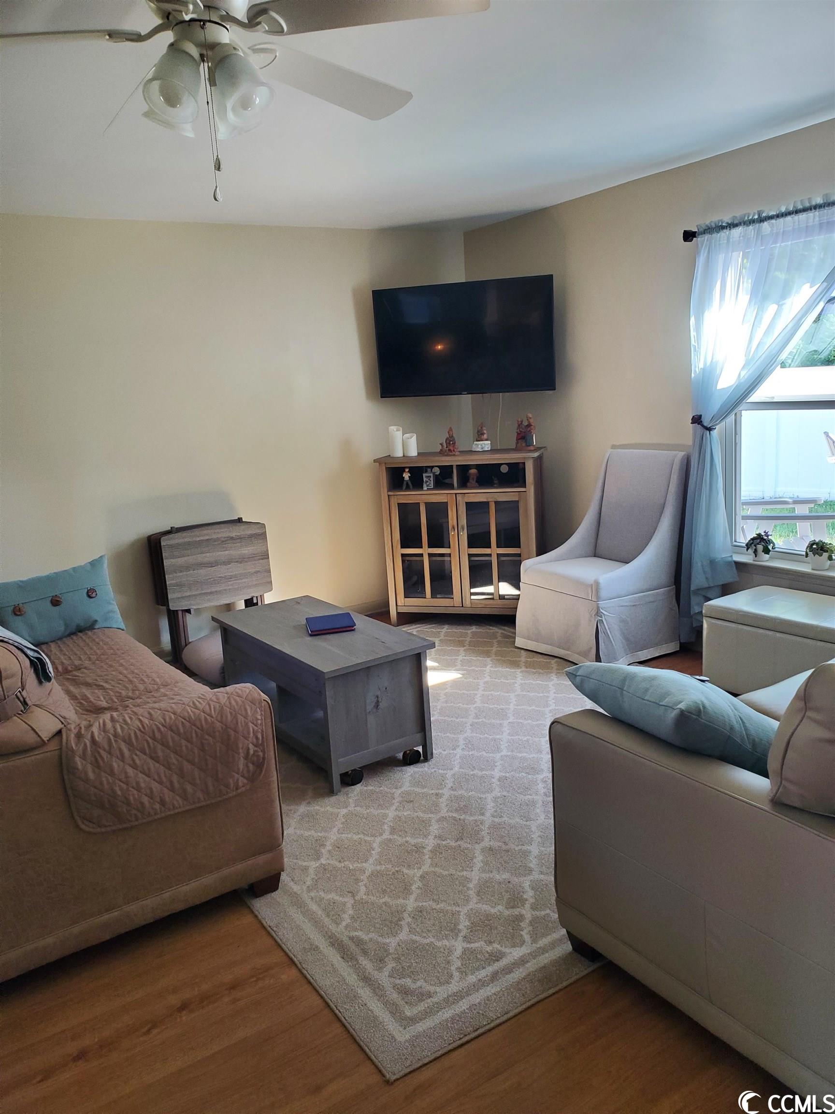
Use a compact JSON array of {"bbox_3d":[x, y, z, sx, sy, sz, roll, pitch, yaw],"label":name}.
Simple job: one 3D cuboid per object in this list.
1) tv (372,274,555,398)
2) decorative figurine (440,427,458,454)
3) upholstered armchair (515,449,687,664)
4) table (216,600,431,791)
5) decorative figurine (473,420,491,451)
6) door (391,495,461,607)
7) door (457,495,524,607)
[{"bbox_3d":[0.286,-1.326,5.103,1.110,0.648,0.070,0,16,17],"label":"tv"},{"bbox_3d":[0.200,-0.709,5.128,0.107,0.163,0.075,0,13,15],"label":"decorative figurine"},{"bbox_3d":[0.974,-0.006,4.521,0.650,1.065,0.620,-10,14,-29],"label":"upholstered armchair"},{"bbox_3d":[-0.430,0.553,3.685,0.497,0.498,1.088,-12,15,-34],"label":"table"},{"bbox_3d":[0.406,-0.757,5.236,0.107,0.185,0.085,0,13,15],"label":"decorative figurine"},{"bbox_3d":[0.055,-0.036,5.131,0.415,0.703,0.025,0,13,15],"label":"door"},{"bbox_3d":[0.457,-0.036,5.023,0.408,0.703,0.025,0,13,15],"label":"door"}]

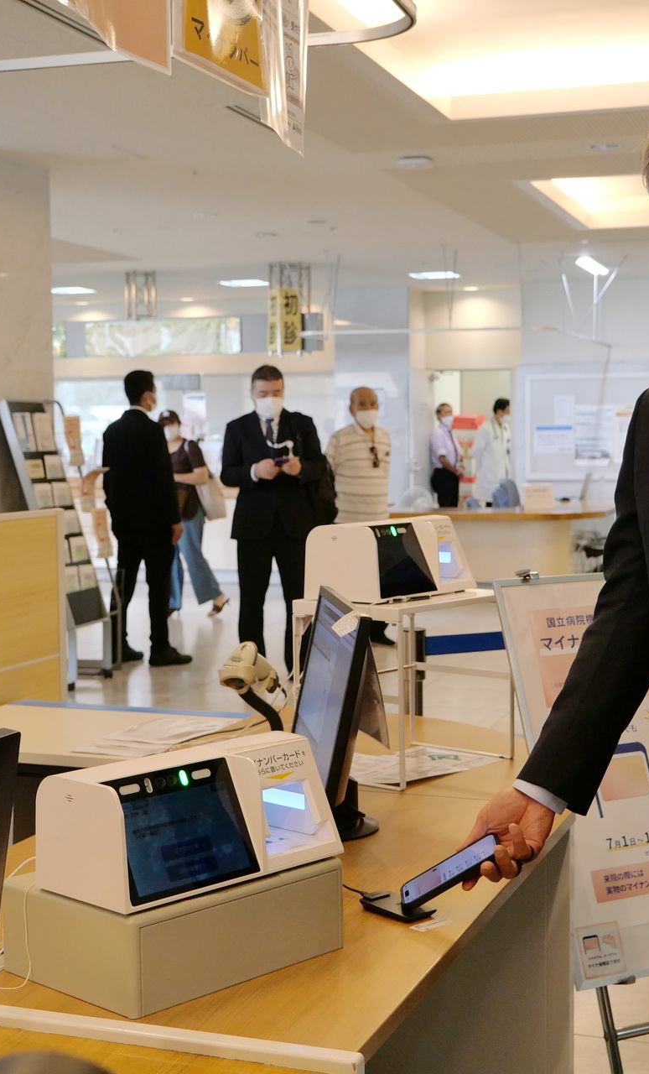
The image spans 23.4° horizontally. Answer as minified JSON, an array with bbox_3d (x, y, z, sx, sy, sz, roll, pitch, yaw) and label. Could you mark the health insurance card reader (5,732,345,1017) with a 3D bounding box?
[{"bbox_3d":[-0.181,0.395,1.914,0.335,0.247,0.242,-4,5,-45],"label":"health insurance card reader"}]

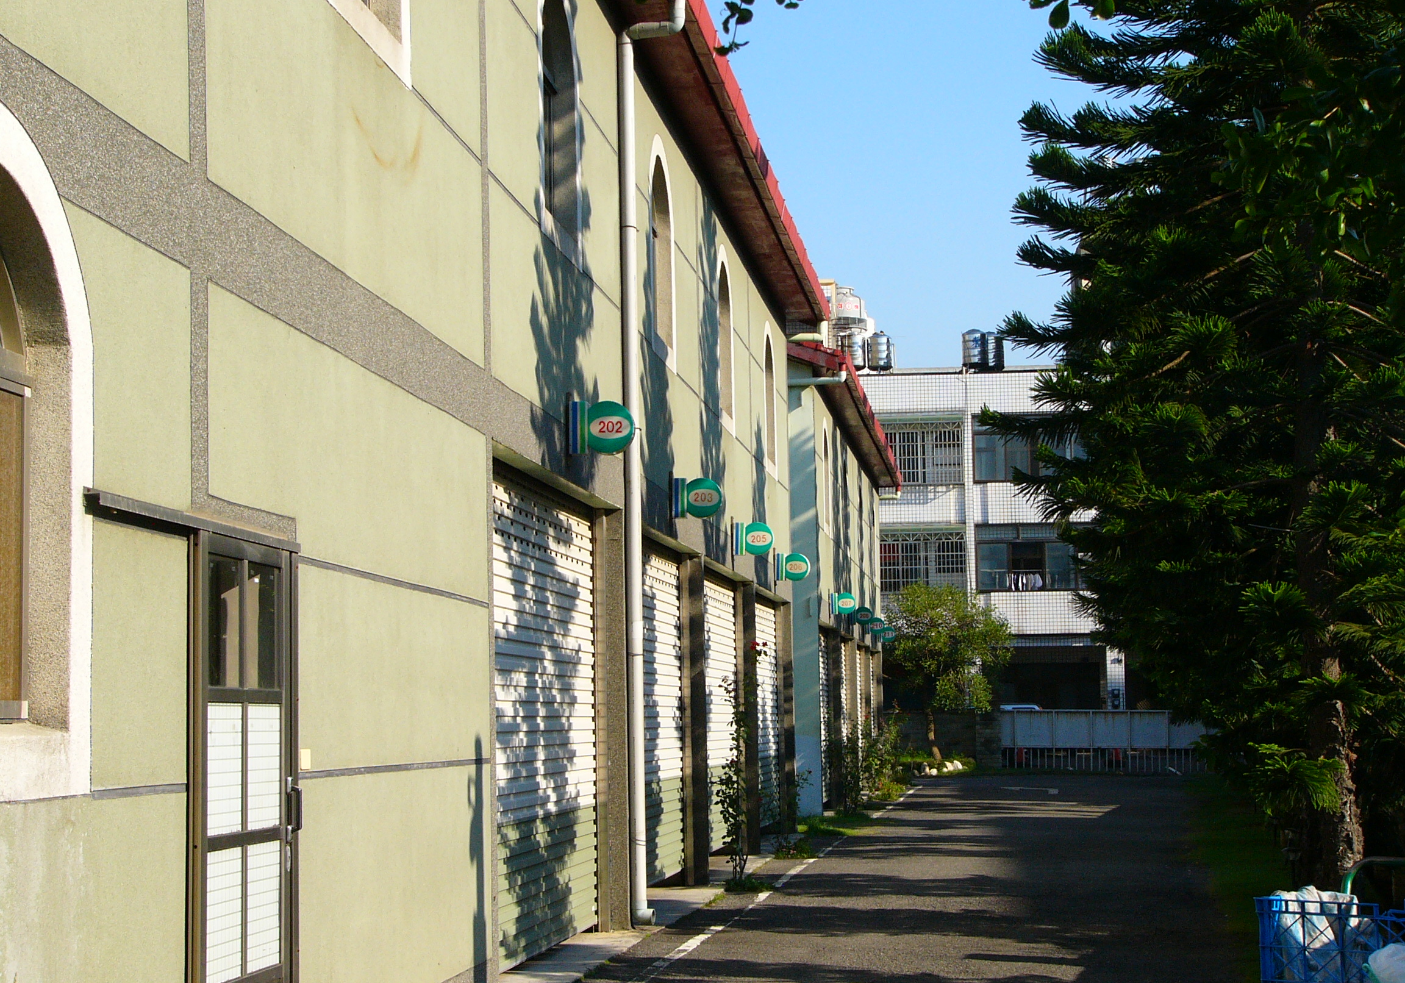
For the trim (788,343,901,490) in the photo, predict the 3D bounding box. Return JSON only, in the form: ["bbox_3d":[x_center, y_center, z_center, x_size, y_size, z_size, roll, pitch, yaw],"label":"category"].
[{"bbox_3d":[3.038,-1.171,52.477,0.950,0.520,23.800,-1,-5,6],"label":"trim"}]

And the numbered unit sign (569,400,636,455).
[{"bbox_3d":[-0.643,-0.422,17.244,0.430,0.355,0.100,-1,-5,6],"label":"numbered unit sign"}]

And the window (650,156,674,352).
[{"bbox_3d":[-0.422,-2.026,22.488,0.200,1.530,1.370,-1,-5,6],"label":"window"}]

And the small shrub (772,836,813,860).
[{"bbox_3d":[1.014,3.927,29.612,0.460,0.230,0.420,-1,-5,6],"label":"small shrub"}]

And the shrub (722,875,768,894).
[{"bbox_3d":[0.397,3.444,23.579,0.420,0.150,0.380,-1,-5,6],"label":"shrub"}]

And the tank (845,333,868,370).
[{"bbox_3d":[4.643,-4.291,82.000,0.740,1.200,0.740,-1,-5,6],"label":"tank"}]

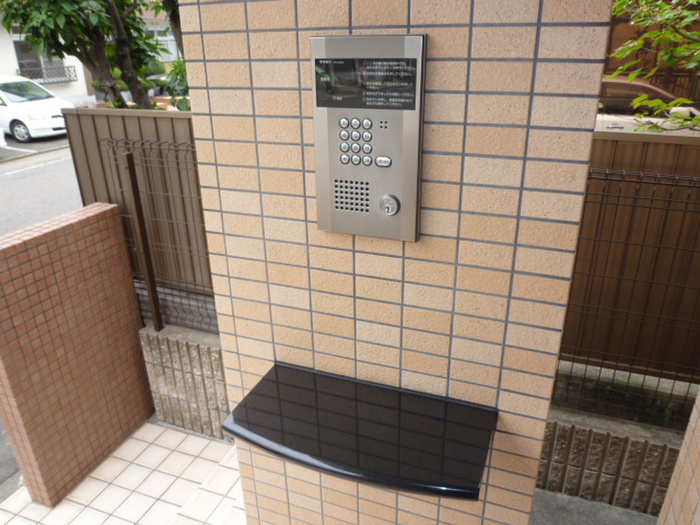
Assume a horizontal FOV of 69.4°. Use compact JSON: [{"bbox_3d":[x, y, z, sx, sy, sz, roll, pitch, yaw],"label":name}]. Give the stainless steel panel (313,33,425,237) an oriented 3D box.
[{"bbox_3d":[0.031,-0.209,0.884,0.194,0.345,0.024,8,24,20],"label":"stainless steel panel"}]

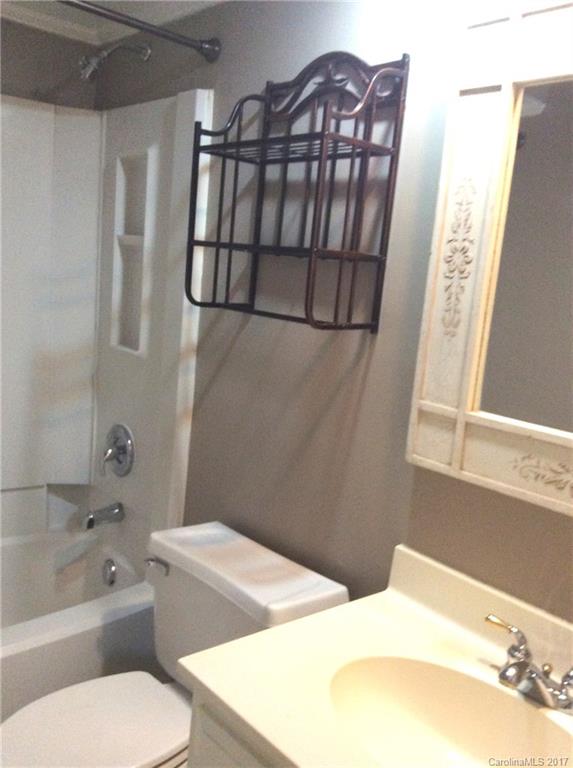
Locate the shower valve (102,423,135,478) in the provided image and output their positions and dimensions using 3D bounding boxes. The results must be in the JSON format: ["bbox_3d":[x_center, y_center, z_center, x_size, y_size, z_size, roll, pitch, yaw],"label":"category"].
[{"bbox_3d":[-0.607,0.238,2.462,0.062,0.175,0.175,-4,13,-41],"label":"shower valve"}]

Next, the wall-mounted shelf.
[{"bbox_3d":[0.000,-0.456,1.626,0.220,0.628,0.465,-4,13,-41],"label":"wall-mounted shelf"}]

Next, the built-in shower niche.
[{"bbox_3d":[-0.503,-0.433,2.374,0.050,0.652,0.225,-4,13,-41],"label":"built-in shower niche"}]

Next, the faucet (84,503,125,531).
[{"bbox_3d":[-0.632,0.455,2.452,0.135,0.075,0.060,-4,13,-41],"label":"faucet"}]

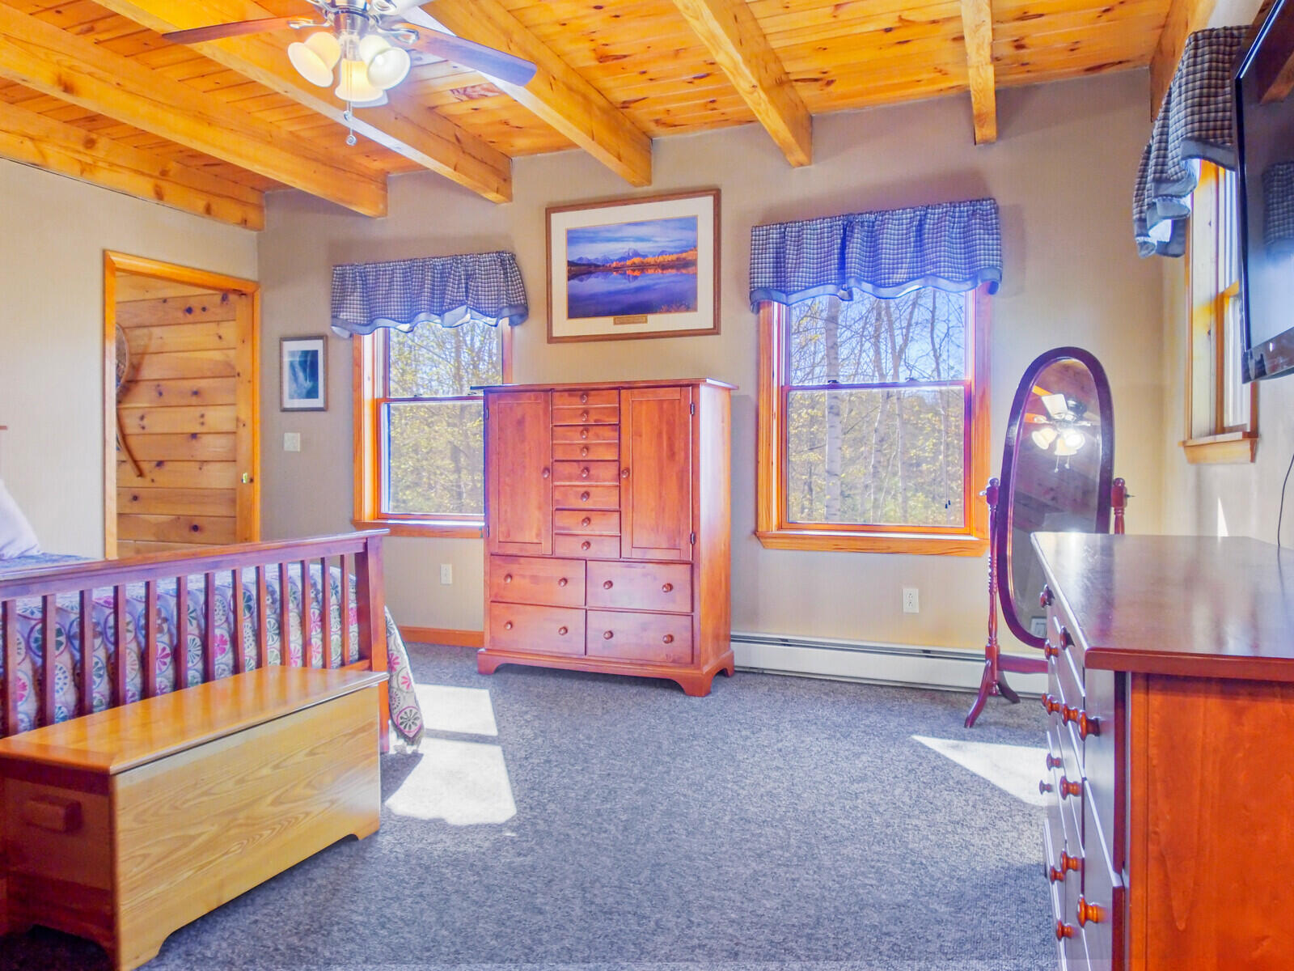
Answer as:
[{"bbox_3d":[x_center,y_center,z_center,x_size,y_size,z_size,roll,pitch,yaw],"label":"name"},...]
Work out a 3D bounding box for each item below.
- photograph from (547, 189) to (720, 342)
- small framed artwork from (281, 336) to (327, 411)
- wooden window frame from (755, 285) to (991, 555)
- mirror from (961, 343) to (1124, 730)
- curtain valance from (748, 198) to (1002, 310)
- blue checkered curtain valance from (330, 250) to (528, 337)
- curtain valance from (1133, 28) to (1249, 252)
[{"bbox_3d":[-0.082,-1.112,4.248,0.965,0.722,0.035,1,1,21],"label":"photograph"},{"bbox_3d":[-2.094,-0.679,5.023,0.360,0.452,0.030,1,1,21],"label":"small framed artwork"},{"bbox_3d":[1.043,-0.399,3.859,1.070,1.440,0.120,1,1,21],"label":"wooden window frame"},{"bbox_3d":[1.593,0.215,3.220,0.520,1.460,0.480,1,2,42],"label":"mirror"},{"bbox_3d":[1.026,-1.038,3.777,1.110,0.420,0.140,1,1,21],"label":"curtain valance"},{"bbox_3d":[-1.229,-1.064,4.629,1.250,0.420,0.140,1,1,21],"label":"blue checkered curtain valance"},{"bbox_3d":[1.813,-1.095,2.762,0.190,0.420,1.010,1,1,21],"label":"curtain valance"}]

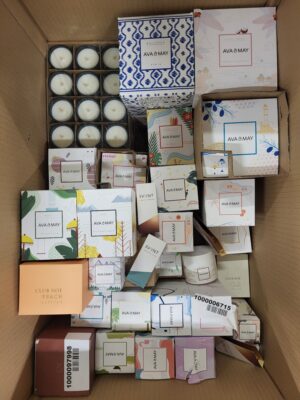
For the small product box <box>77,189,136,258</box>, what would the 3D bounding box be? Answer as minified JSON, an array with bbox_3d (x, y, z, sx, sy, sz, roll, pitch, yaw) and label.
[{"bbox_3d":[-0.066,0.035,0.488,0.082,0.083,0.101,-1,90,1],"label":"small product box"}]

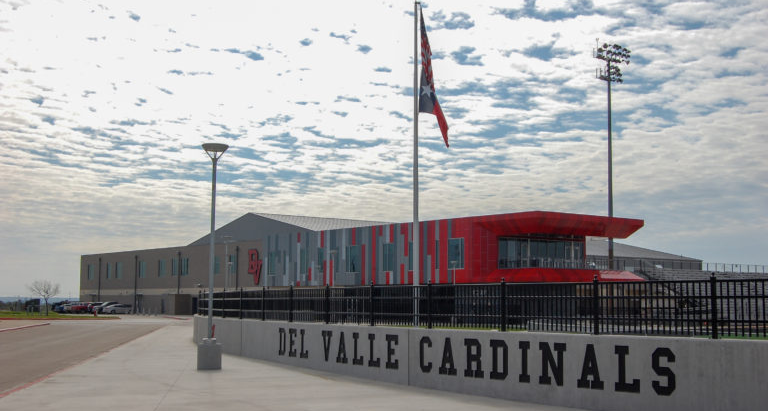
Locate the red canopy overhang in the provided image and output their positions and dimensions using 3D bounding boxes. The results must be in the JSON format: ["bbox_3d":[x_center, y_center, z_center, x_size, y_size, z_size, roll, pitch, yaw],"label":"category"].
[{"bbox_3d":[17.663,2.305,97.511,16.200,1.900,8.000,5,-7,-40],"label":"red canopy overhang"}]

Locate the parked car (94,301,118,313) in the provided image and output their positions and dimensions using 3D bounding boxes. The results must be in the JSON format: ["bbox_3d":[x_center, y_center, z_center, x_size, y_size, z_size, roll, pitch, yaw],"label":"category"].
[{"bbox_3d":[-41.755,15.607,149.178,4.600,1.700,1.850,5,-7,-40],"label":"parked car"}]

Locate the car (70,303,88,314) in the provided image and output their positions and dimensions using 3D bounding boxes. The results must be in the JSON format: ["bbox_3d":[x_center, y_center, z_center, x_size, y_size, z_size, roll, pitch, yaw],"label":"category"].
[{"bbox_3d":[-47.444,16.367,156.135,4.800,1.750,1.900,5,-7,-40],"label":"car"}]

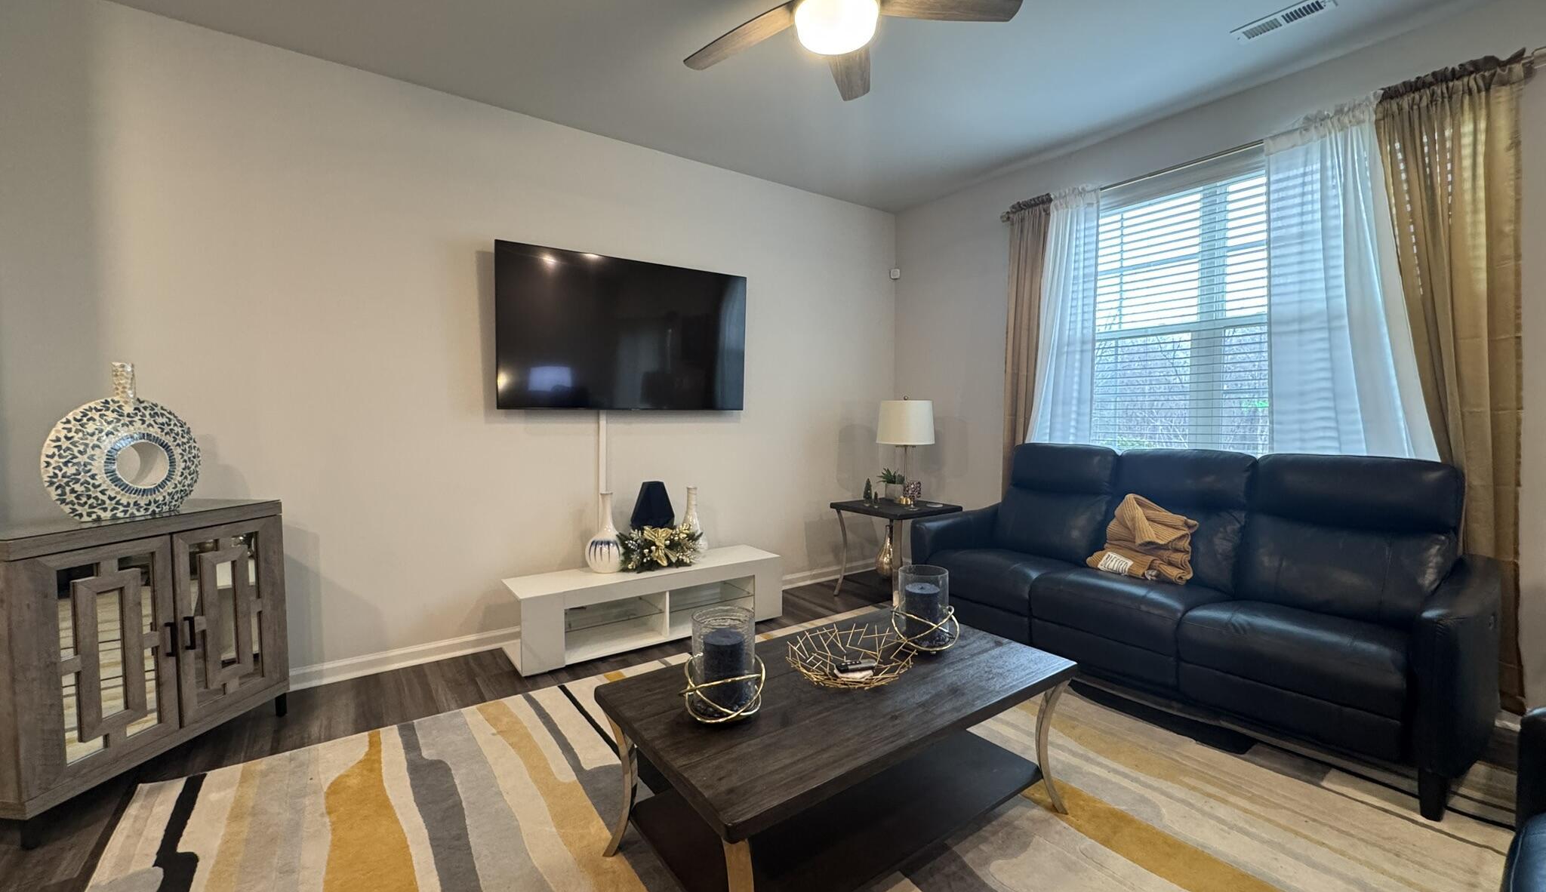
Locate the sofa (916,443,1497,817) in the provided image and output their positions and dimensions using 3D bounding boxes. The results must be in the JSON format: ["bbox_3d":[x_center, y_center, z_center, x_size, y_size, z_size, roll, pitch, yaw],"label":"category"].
[{"bbox_3d":[1.725,0.544,2.857,0.900,1.010,2.030,-2,3,-36],"label":"sofa"}]

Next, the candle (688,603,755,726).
[{"bbox_3d":[-0.123,0.539,1.566,0.158,0.235,0.158,0,3,0],"label":"candle"}]

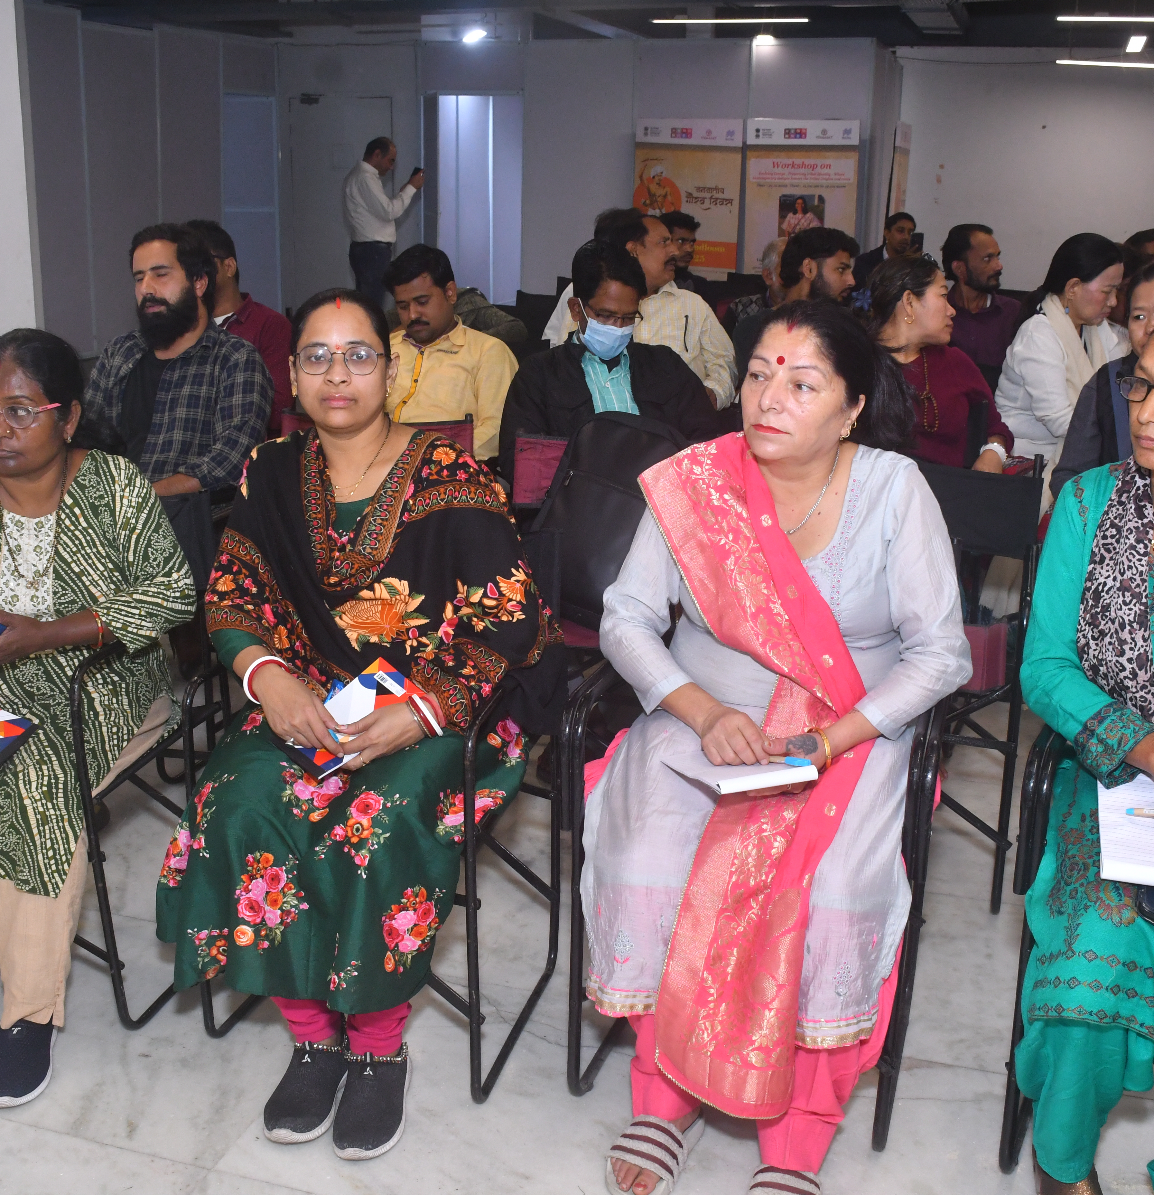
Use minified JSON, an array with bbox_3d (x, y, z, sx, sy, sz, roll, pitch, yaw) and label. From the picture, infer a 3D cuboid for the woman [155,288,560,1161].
[{"bbox_3d":[-0.323,0.147,2.310,0.570,1.220,0.670,3,16,7],"label":"woman"}]

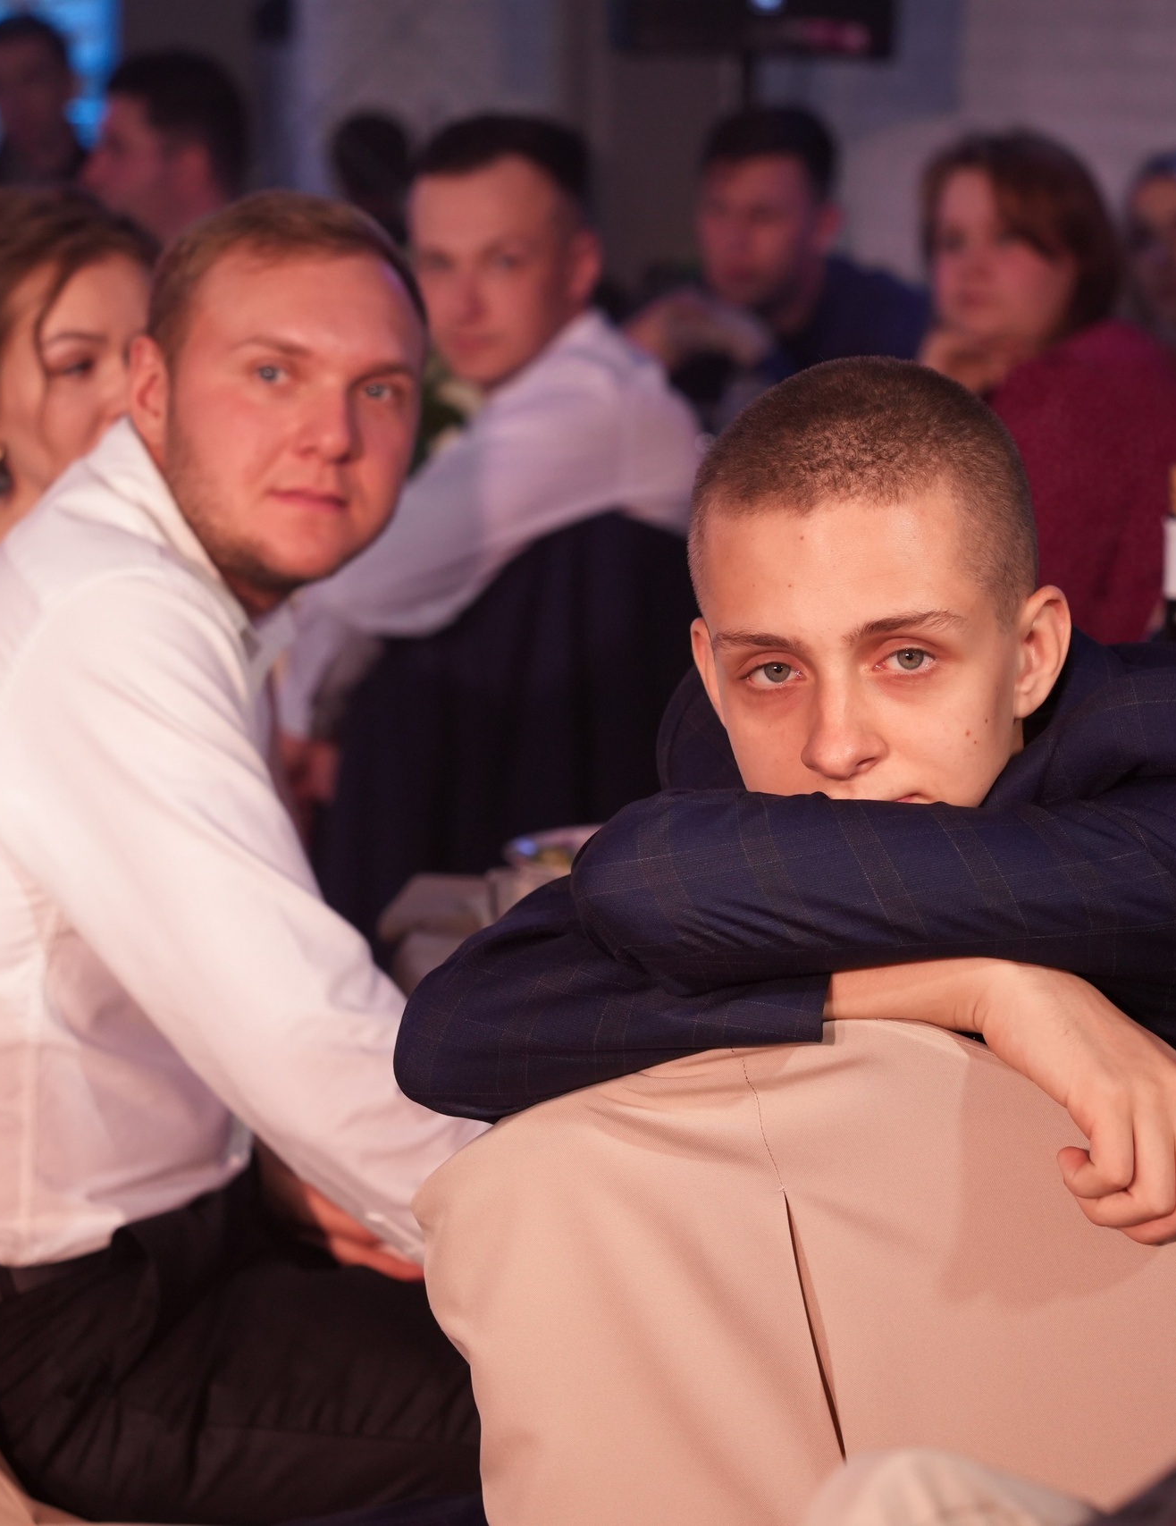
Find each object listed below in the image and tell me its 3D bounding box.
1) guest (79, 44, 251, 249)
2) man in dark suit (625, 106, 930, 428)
[{"bbox_3d":[-0.655,-0.216,6.795,0.780,1.390,0.530,1,8,9],"label":"guest"},{"bbox_3d":[0.213,-0.098,6.191,0.580,1.330,0.750,5,9,33],"label":"man in dark suit"}]

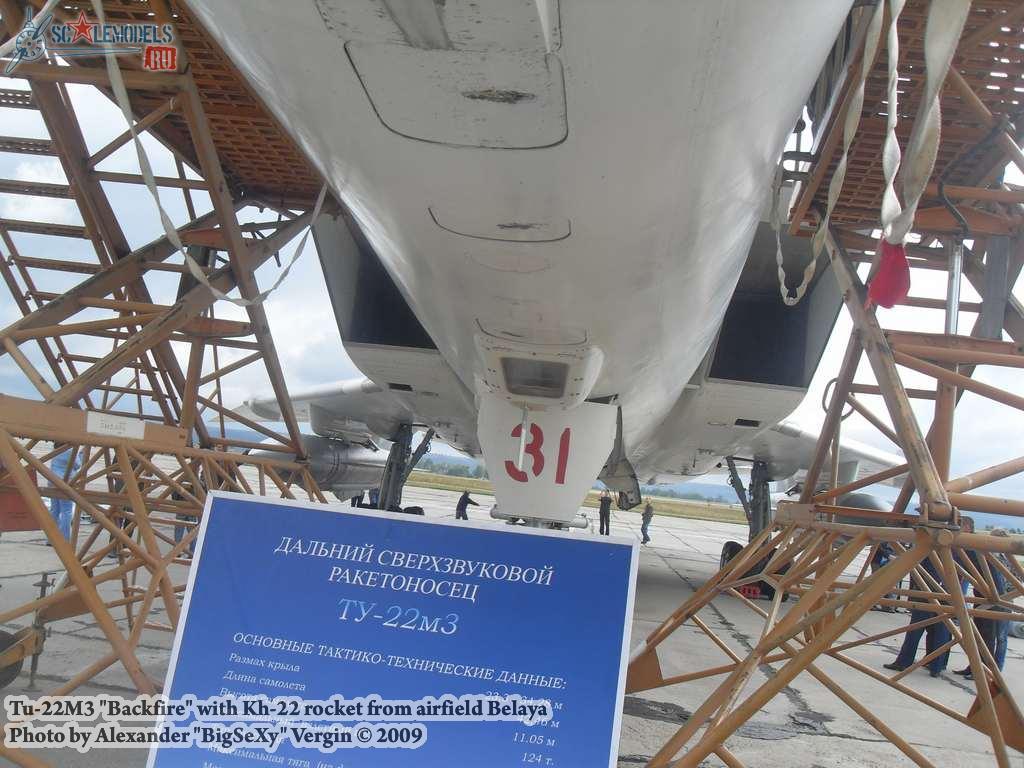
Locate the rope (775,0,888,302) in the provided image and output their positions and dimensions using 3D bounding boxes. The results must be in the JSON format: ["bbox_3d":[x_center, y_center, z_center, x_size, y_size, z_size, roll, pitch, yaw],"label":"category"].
[{"bbox_3d":[1.142,-0.788,4.023,0.300,0.985,2.000,5,-5,7],"label":"rope"}]

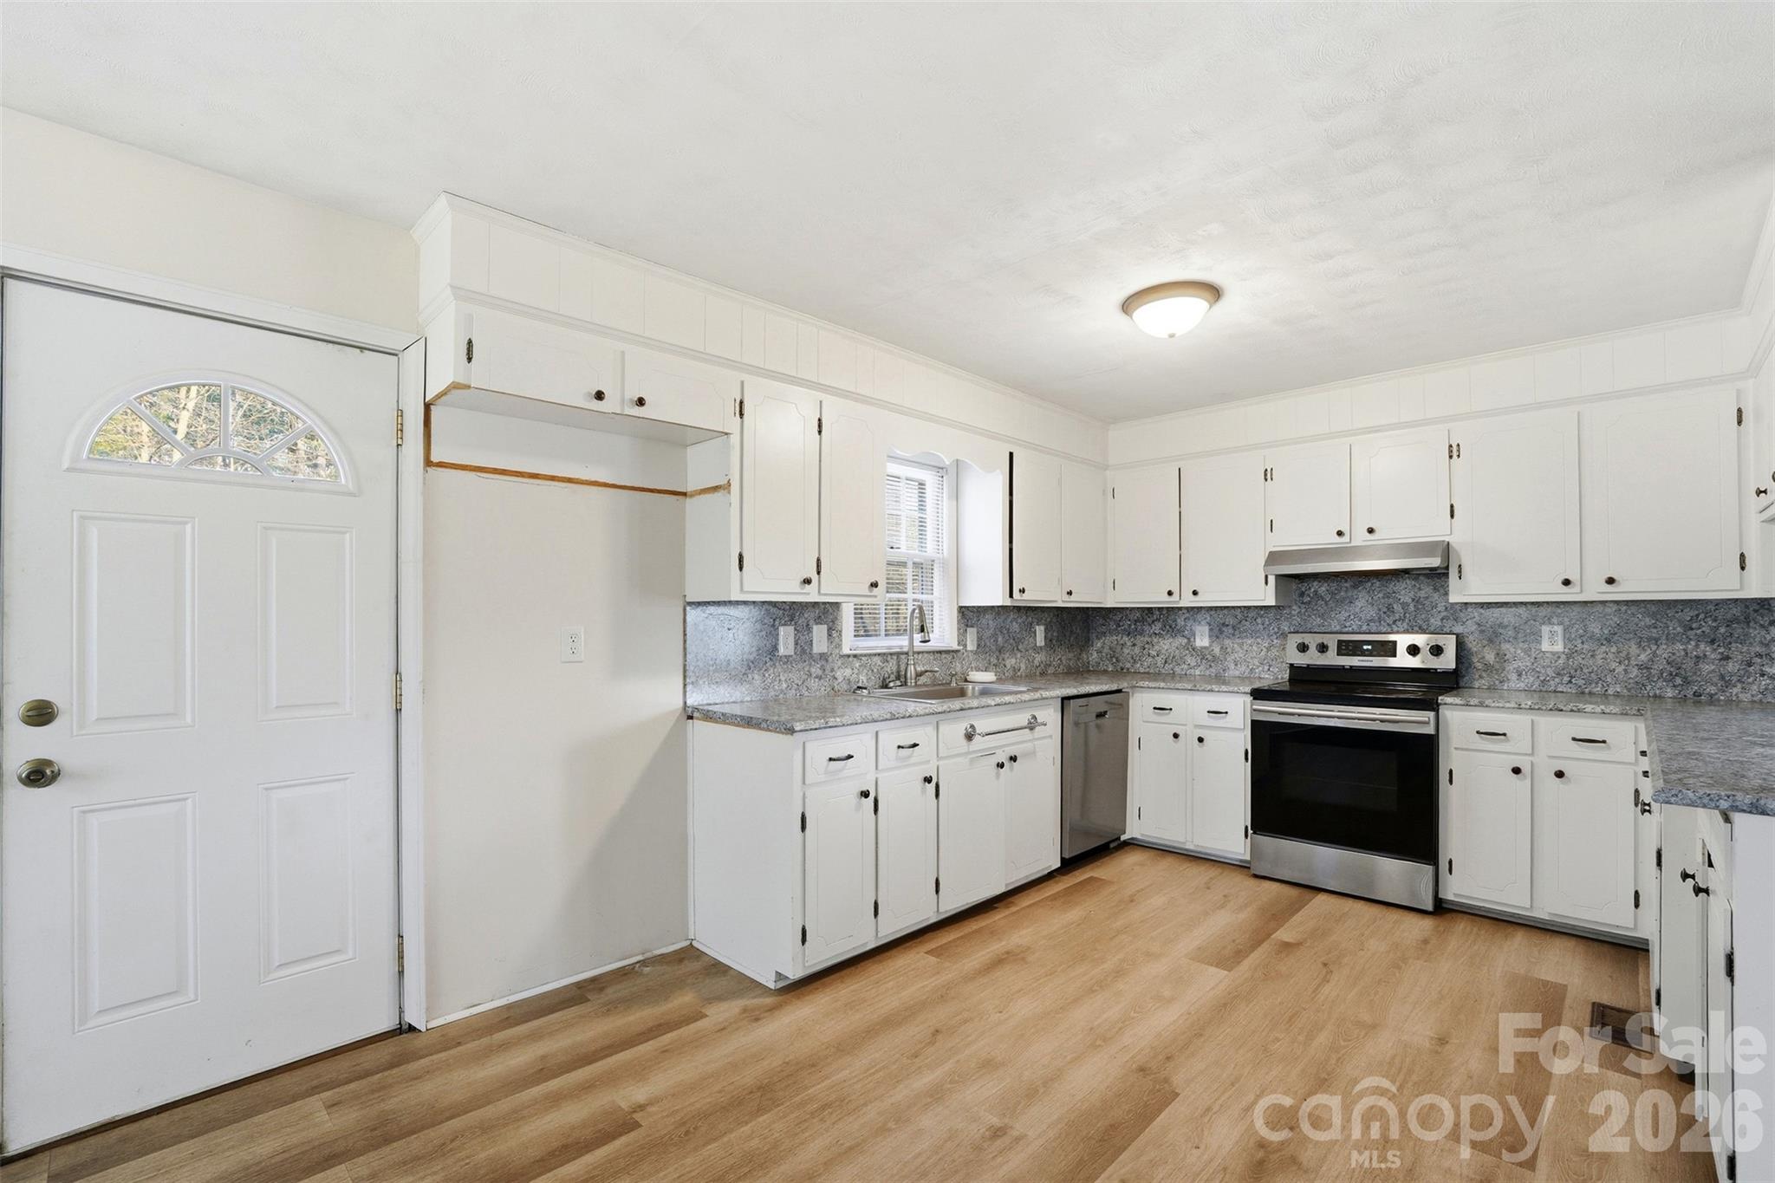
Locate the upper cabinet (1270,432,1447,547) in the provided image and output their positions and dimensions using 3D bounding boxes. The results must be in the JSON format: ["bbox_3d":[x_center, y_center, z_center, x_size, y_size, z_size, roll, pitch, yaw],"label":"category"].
[{"bbox_3d":[2.485,-0.503,3.885,0.772,0.545,0.300,-2,-3,45],"label":"upper cabinet"}]

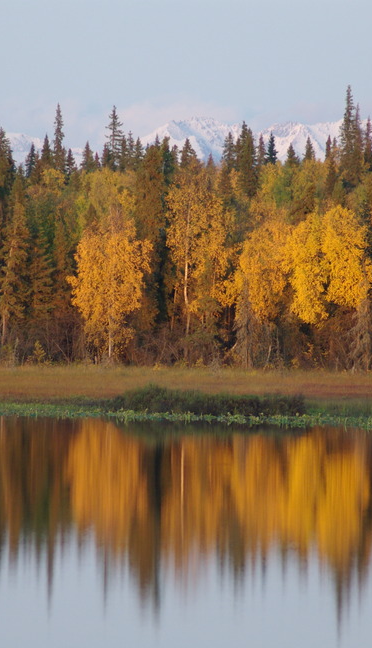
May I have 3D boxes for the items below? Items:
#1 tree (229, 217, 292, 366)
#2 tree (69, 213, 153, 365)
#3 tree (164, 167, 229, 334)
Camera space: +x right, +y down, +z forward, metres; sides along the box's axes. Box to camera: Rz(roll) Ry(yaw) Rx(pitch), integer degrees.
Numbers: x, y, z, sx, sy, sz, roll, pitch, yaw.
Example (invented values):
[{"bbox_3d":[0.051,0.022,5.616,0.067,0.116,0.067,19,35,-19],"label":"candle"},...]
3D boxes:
[{"bbox_3d":[3.710,-1.619,362.000,3.120,7.470,2.970,1,0,0],"label":"tree"},{"bbox_3d":[-3.894,-1.909,370.000,4.090,7.740,3.890,1,0,0],"label":"tree"},{"bbox_3d":[0.598,-3.354,378.000,3.360,9.260,3.200,1,0,0],"label":"tree"}]

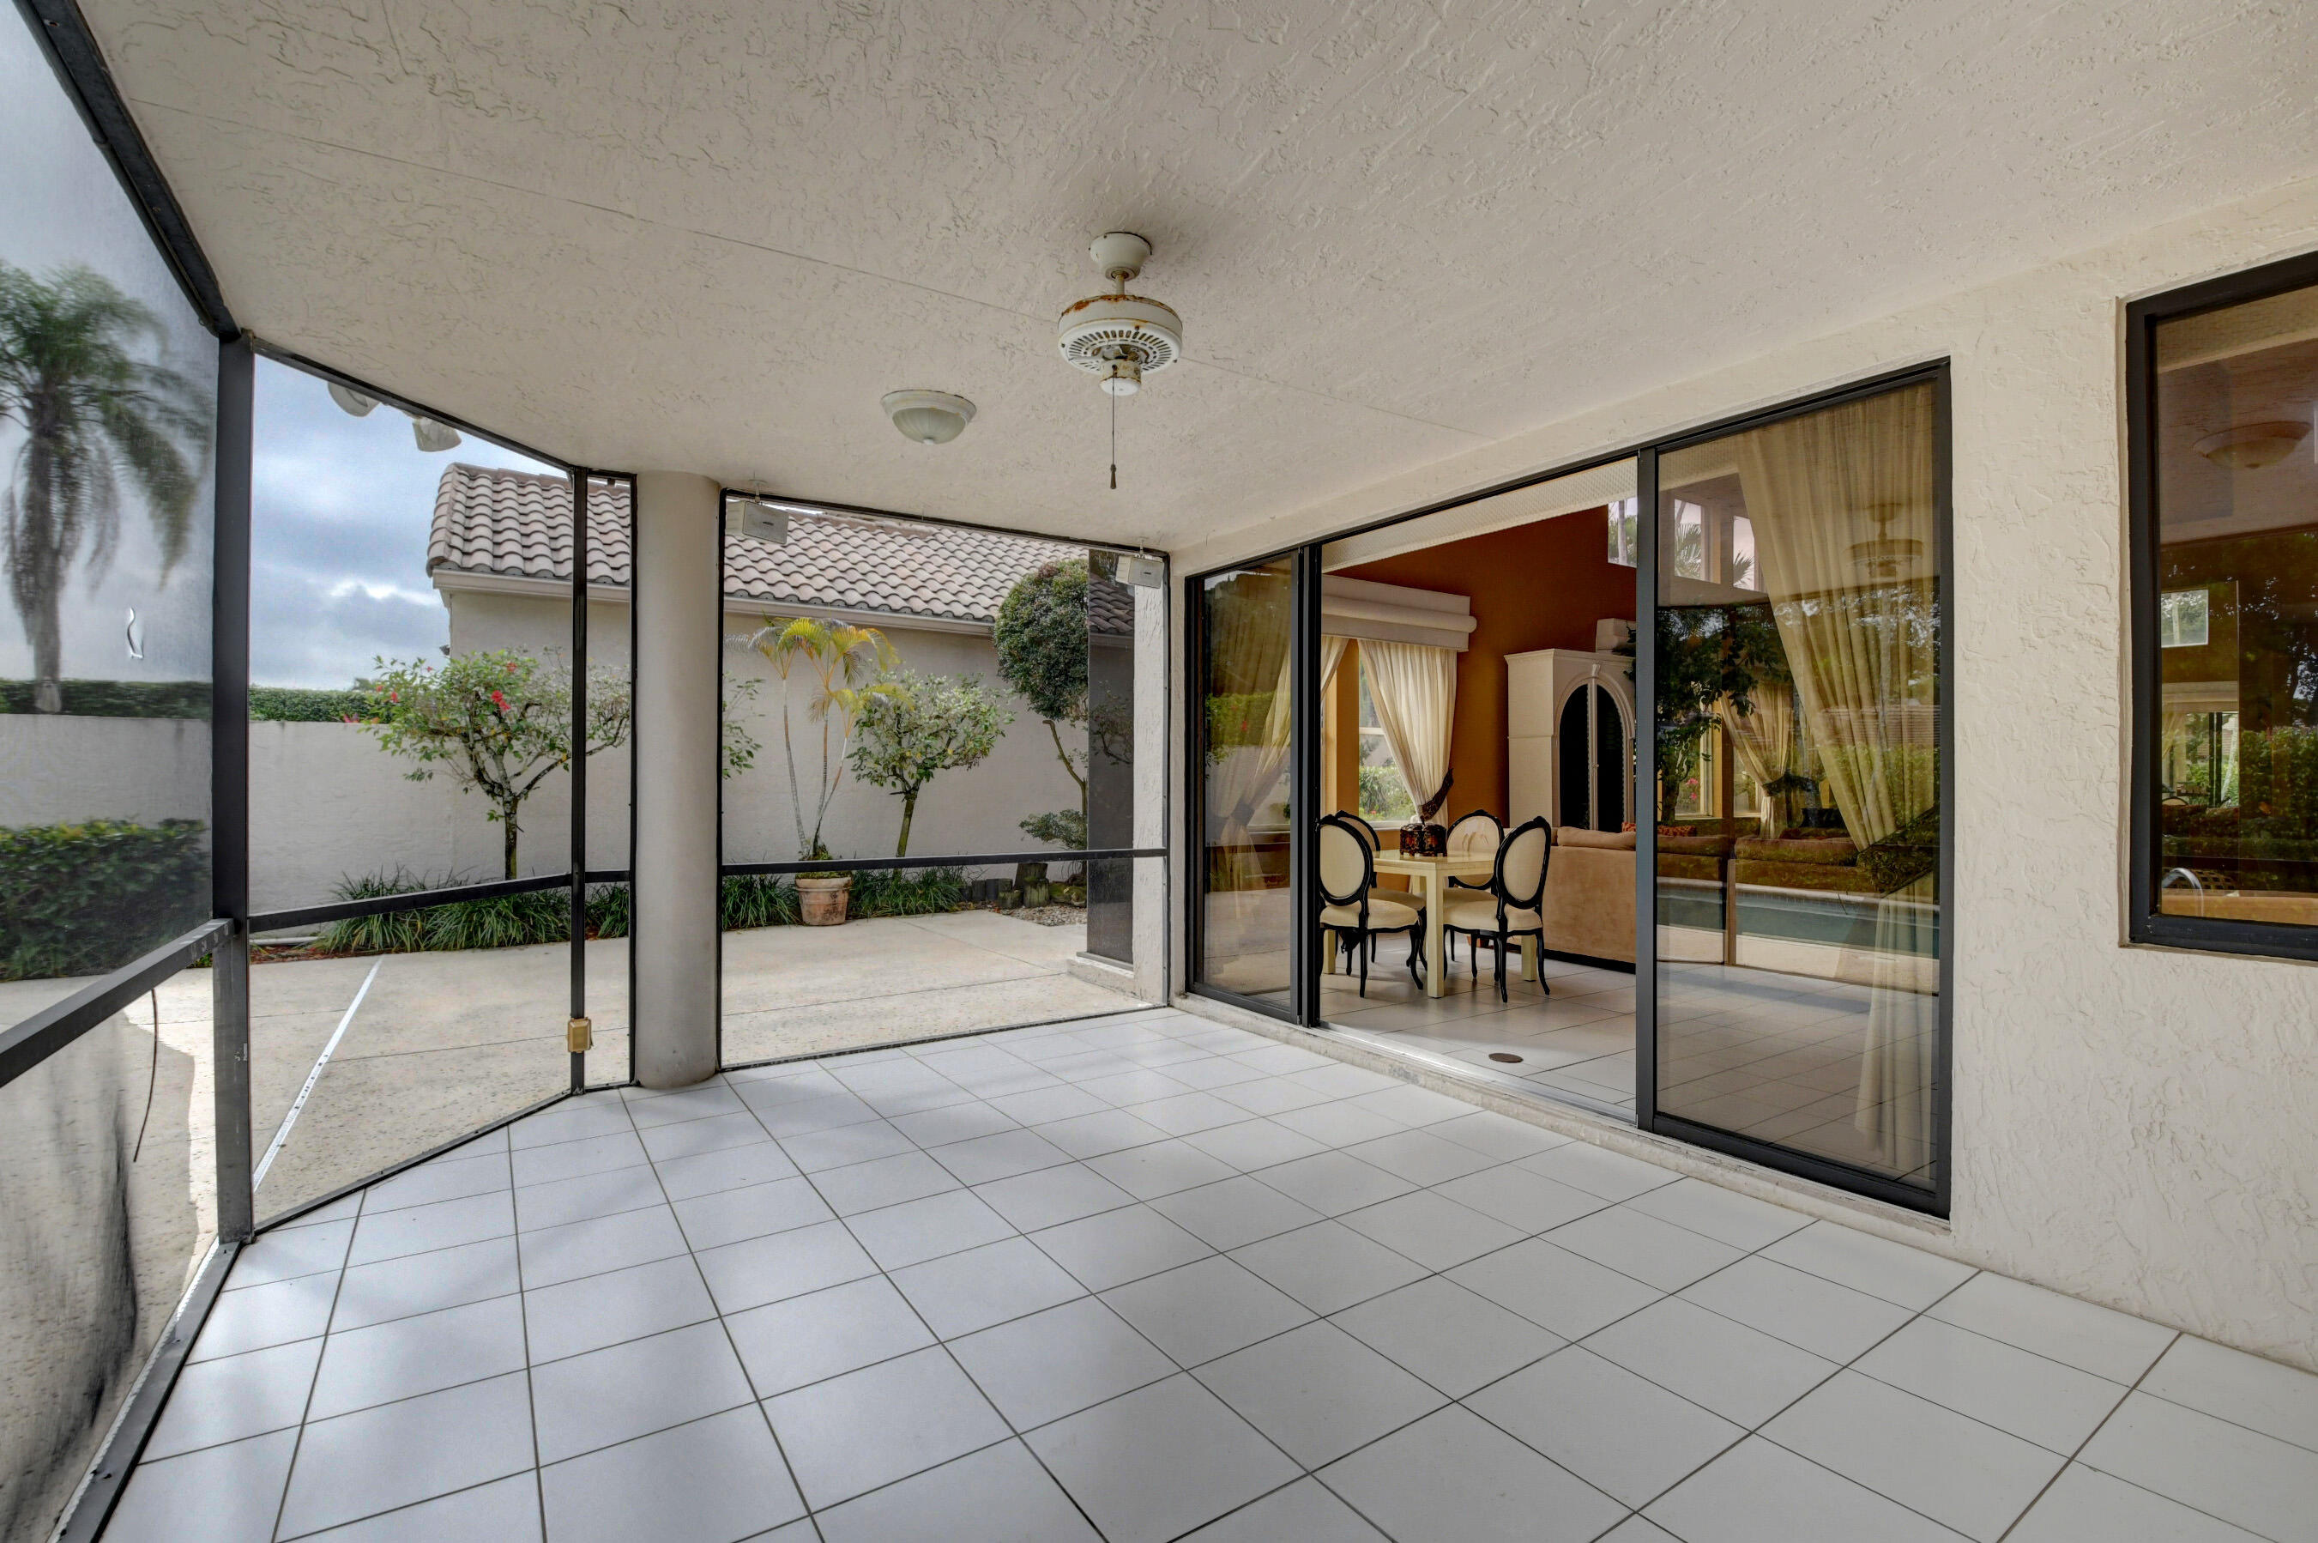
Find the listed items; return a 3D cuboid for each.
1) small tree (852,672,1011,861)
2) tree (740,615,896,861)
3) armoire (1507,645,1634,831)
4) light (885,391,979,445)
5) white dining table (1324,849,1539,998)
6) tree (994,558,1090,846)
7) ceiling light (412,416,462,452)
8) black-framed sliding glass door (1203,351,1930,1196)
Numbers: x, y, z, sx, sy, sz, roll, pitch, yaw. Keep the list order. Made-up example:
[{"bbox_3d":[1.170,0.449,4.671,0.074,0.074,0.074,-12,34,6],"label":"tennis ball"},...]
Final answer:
[{"bbox_3d":[-2.410,0.200,10.200,1.720,2.500,1.600,0,0,-36],"label":"small tree"},{"bbox_3d":[-3.245,-0.270,9.150,1.470,2.400,1.350,0,0,-36],"label":"tree"},{"bbox_3d":[3.737,0.137,8.660,1.330,2.310,0.450,0,0,-36],"label":"armoire"},{"bbox_3d":[-0.821,-1.245,3.460,0.340,0.145,0.340,0,0,0],"label":"light"},{"bbox_3d":[1.673,0.902,6.080,0.920,0.756,0.920,0,0,-36],"label":"white dining table"},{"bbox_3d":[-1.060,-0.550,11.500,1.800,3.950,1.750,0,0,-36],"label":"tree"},{"bbox_3d":[-2.620,-1.225,3.500,0.170,0.140,0.170,0,0,-30],"label":"ceiling light"},{"bbox_3d":[1.230,0.068,4.187,0.140,2.400,3.560,0,0,-36],"label":"black-framed sliding glass door"}]

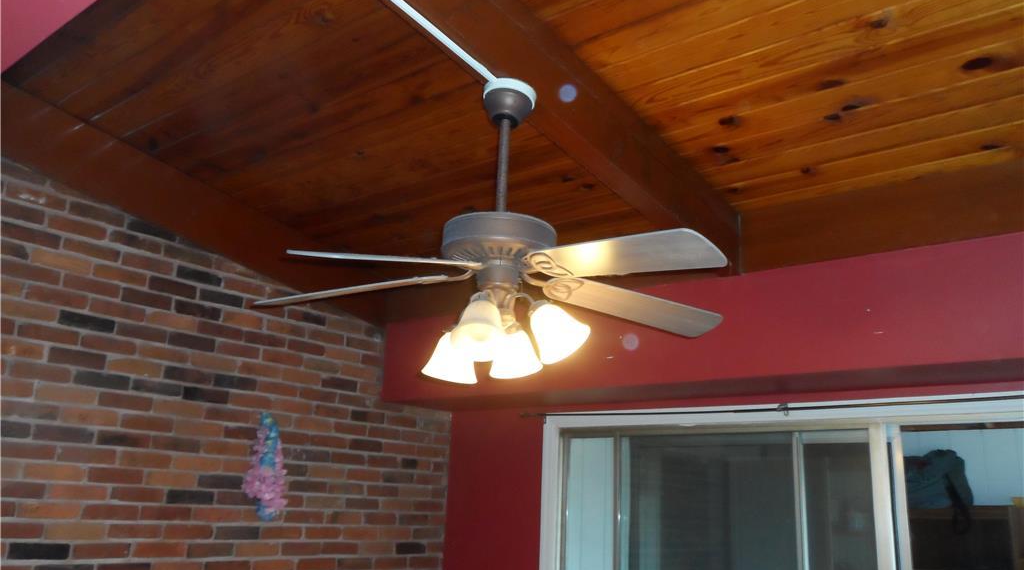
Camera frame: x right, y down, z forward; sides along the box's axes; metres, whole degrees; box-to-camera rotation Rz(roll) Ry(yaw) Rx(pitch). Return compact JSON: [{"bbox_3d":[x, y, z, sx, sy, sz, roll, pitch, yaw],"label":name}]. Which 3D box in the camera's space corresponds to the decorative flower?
[{"bbox_3d":[-1.043,0.782,3.559,0.110,0.460,0.185,-10,-20,41],"label":"decorative flower"}]

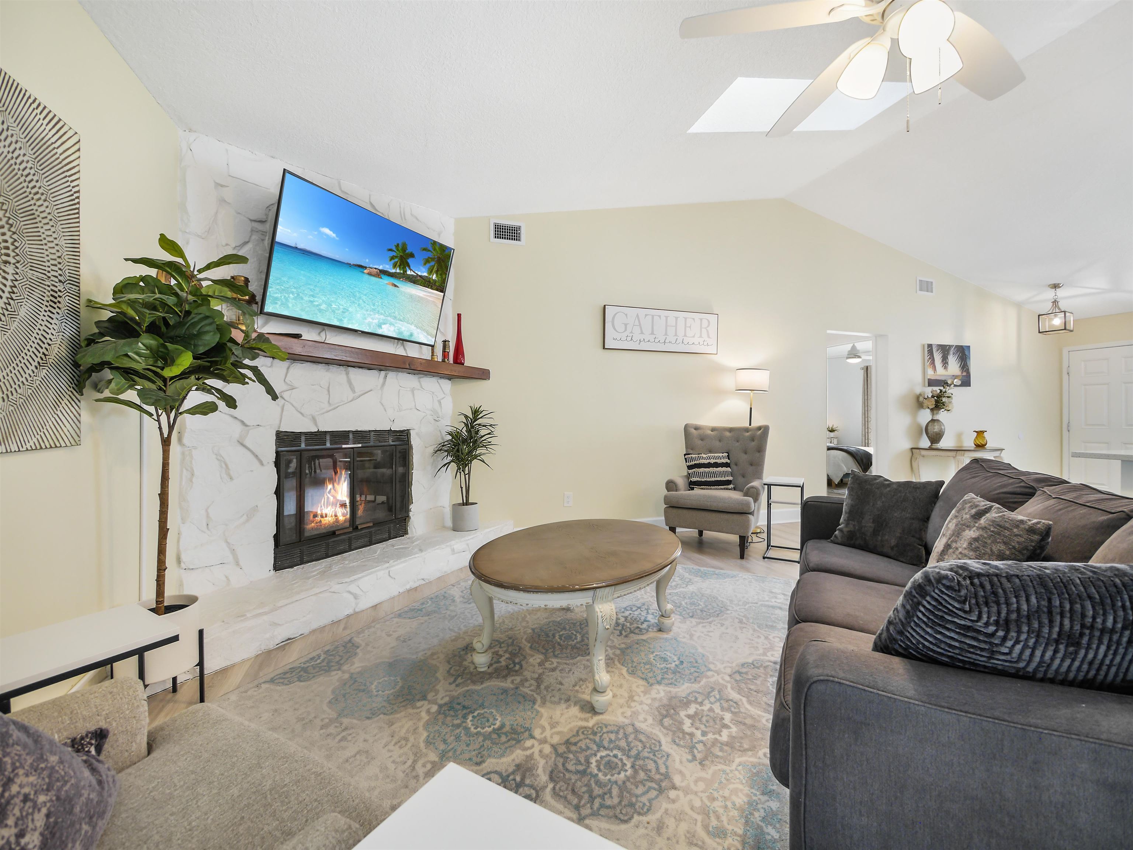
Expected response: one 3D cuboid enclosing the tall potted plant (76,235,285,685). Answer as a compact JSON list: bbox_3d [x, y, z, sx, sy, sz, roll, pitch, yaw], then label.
[{"bbox_3d":[-1.425,0.161,1.710,0.560,1.738,0.580,0,0,-18],"label":"tall potted plant"}]

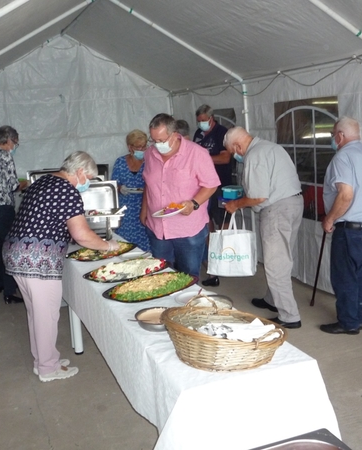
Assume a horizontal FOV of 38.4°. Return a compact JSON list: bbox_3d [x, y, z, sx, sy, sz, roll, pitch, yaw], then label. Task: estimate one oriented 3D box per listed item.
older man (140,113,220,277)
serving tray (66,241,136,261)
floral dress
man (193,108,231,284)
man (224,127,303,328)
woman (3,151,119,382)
[{"bbox_3d":[-0.011,0.053,3.720,0.540,1.690,0.420,2,12,25],"label":"older man"},{"bbox_3d":[-0.550,0.169,3.600,0.550,0.075,0.300,-10,13,-31],"label":"serving tray"},{"bbox_3d":[-0.443,-0.156,4.750,0.440,1.000,0.320,-5,11,-8],"label":"floral dress"},{"bbox_3d":[0.334,-0.306,5.350,0.500,1.740,0.420,6,14,39],"label":"man"},{"bbox_3d":[0.704,-0.039,4.330,0.660,1.560,0.520,1,12,23],"label":"man"},{"bbox_3d":[-0.823,0.234,3.580,0.720,1.480,0.500,-6,11,-12],"label":"woman"}]

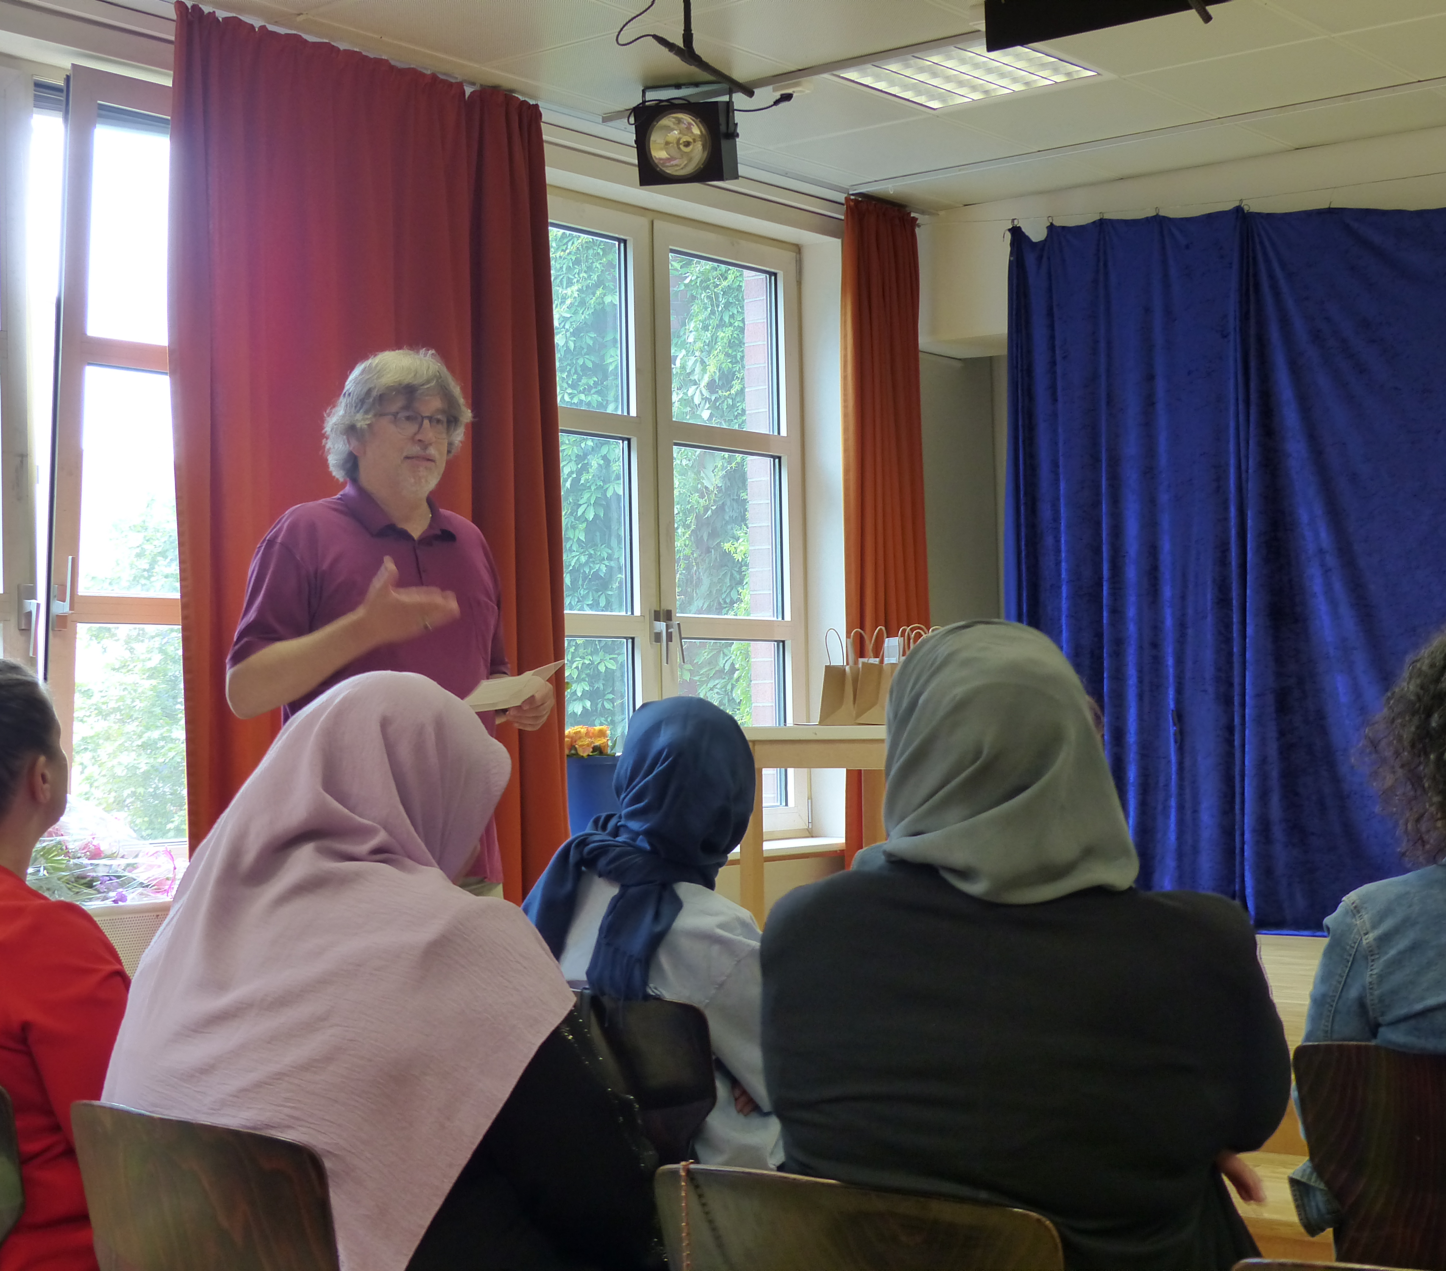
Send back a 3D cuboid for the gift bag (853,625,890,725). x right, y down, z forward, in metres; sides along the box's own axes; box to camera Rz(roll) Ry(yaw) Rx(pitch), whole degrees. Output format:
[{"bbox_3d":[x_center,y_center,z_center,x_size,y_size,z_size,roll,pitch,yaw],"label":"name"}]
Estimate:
[{"bbox_3d":[0.462,0.113,6.693,0.115,0.274,0.165,-3,-3,39],"label":"gift bag"}]

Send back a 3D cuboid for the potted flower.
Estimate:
[{"bbox_3d":[-0.405,0.491,7.439,0.230,0.430,0.230,-1,-2,0],"label":"potted flower"}]

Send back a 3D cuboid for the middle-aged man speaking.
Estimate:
[{"bbox_3d":[-0.534,0.432,3.940,0.580,1.800,0.460,1,-3,-42],"label":"middle-aged man speaking"}]

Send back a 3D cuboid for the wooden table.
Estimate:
[{"bbox_3d":[0.547,0.622,6.919,0.770,0.730,0.700,-3,-3,39],"label":"wooden table"}]

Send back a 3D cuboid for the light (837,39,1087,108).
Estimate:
[{"bbox_3d":[0.690,-1.597,6.789,0.610,0.070,0.600,-3,-3,39],"label":"light"}]

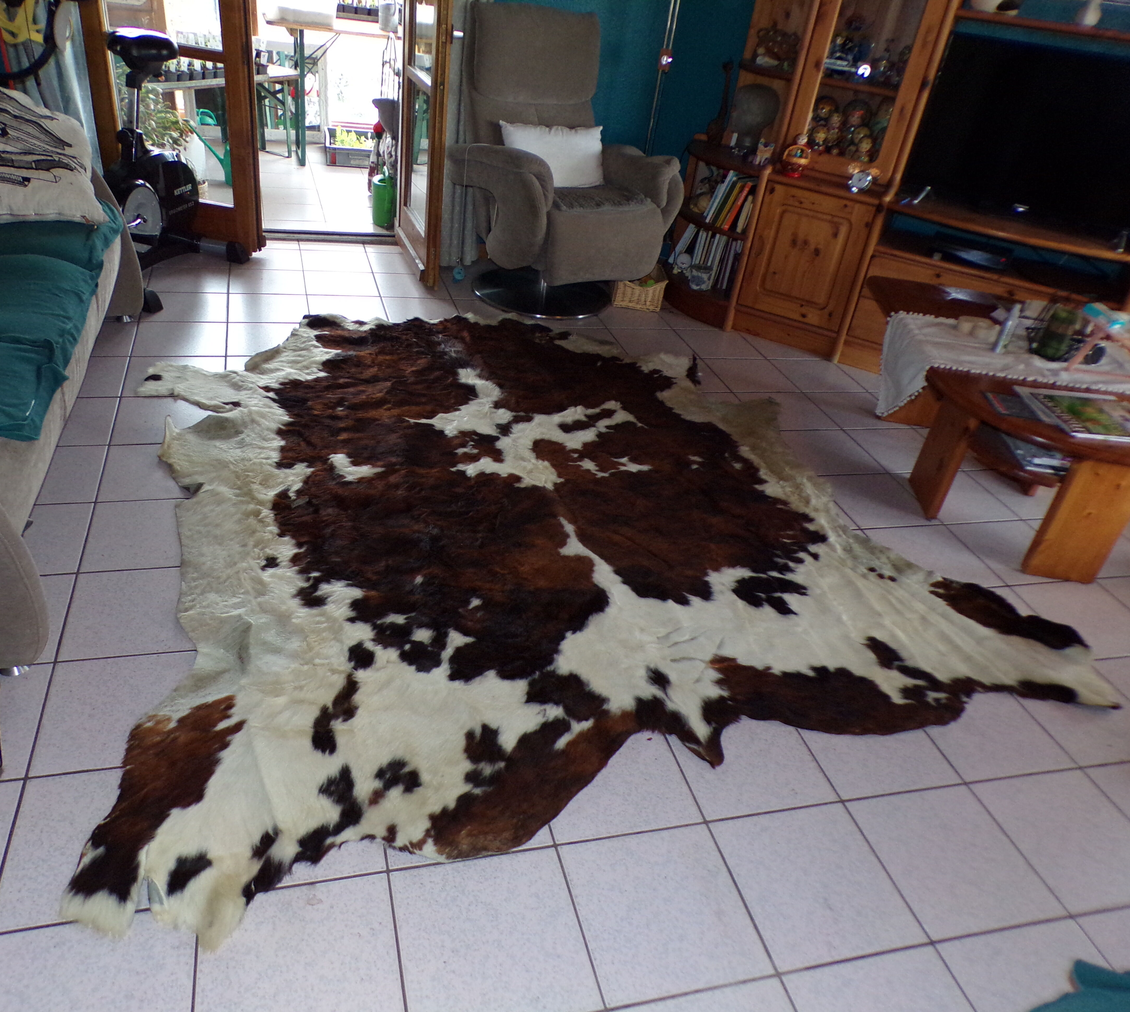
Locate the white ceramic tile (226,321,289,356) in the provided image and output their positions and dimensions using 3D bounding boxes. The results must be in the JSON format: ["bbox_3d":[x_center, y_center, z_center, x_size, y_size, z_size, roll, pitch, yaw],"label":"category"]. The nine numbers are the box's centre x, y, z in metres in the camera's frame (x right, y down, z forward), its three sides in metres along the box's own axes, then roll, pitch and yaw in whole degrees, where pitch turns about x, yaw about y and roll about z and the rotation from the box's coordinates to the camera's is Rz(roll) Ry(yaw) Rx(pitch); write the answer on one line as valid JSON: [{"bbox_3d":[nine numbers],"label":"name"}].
[{"bbox_3d":[-1.092,-0.611,3.474,0.303,0.012,0.310,-2,33,-17],"label":"white ceramic tile"}]

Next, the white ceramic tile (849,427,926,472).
[{"bbox_3d":[1.195,-0.192,3.316,0.300,0.010,0.306,-2,33,-17],"label":"white ceramic tile"}]

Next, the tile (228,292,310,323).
[{"bbox_3d":[-1.165,-0.773,3.686,0.300,0.010,0.306,-2,33,-17],"label":"tile"}]

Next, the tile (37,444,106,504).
[{"bbox_3d":[-1.411,-0.082,2.519,0.300,0.010,0.307,-2,33,-17],"label":"tile"}]

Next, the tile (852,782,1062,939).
[{"bbox_3d":[0.746,0.677,1.805,0.300,0.010,0.307,-2,33,-17],"label":"tile"}]

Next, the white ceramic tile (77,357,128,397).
[{"bbox_3d":[-1.592,-0.417,3.043,0.303,0.012,0.310,-2,33,-17],"label":"white ceramic tile"}]

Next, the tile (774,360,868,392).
[{"bbox_3d":[1.028,-0.525,3.813,0.300,0.010,0.306,-2,33,-17],"label":"tile"}]

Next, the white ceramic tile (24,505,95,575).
[{"bbox_3d":[-1.323,0.084,2.265,0.300,0.010,0.306,-2,33,-17],"label":"white ceramic tile"}]

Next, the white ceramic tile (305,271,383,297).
[{"bbox_3d":[-0.963,-0.953,4.034,0.300,0.010,0.307,-2,33,-17],"label":"white ceramic tile"}]

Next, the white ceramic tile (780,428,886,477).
[{"bbox_3d":[0.904,-0.182,3.231,0.300,0.010,0.307,-2,33,-17],"label":"white ceramic tile"}]

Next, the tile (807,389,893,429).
[{"bbox_3d":[1.111,-0.358,3.564,0.300,0.010,0.306,-2,33,-17],"label":"tile"}]

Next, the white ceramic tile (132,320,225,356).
[{"bbox_3d":[-1.370,-0.594,3.353,0.300,0.010,0.306,-2,33,-17],"label":"white ceramic tile"}]

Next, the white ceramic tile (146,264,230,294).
[{"bbox_3d":[-1.538,-0.927,3.852,0.300,0.010,0.306,-2,33,-17],"label":"white ceramic tile"}]

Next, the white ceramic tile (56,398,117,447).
[{"bbox_3d":[-1.507,-0.249,2.791,0.303,0.012,0.310,-2,33,-17],"label":"white ceramic tile"}]

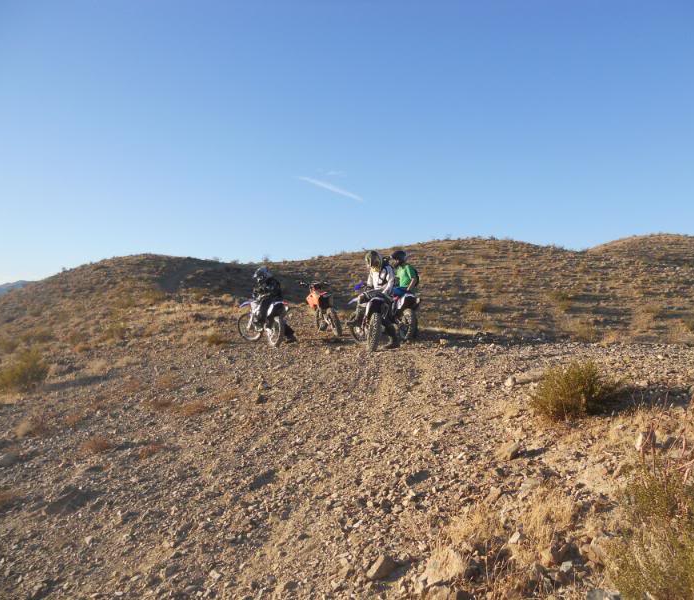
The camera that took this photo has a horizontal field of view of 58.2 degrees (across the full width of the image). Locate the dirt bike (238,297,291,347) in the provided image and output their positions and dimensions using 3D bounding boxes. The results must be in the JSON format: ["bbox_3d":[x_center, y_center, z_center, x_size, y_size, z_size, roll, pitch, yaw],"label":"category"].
[{"bbox_3d":[-1.866,0.390,13.776,0.800,1.200,2.100,0,0,-31],"label":"dirt bike"}]

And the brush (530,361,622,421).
[{"bbox_3d":[2.270,0.894,6.200,0.900,0.580,0.800,0,0,0],"label":"brush"}]

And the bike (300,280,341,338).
[{"bbox_3d":[-0.560,0.180,14.000,0.800,1.200,2.100,-14,5,-19],"label":"bike"}]

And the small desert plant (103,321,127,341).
[{"bbox_3d":[-6.121,0.806,16.500,0.616,0.487,0.571,0,-1,0],"label":"small desert plant"}]

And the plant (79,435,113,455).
[{"bbox_3d":[-2.308,1.332,5.750,0.304,0.170,0.282,0,-1,0],"label":"plant"}]

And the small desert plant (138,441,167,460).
[{"bbox_3d":[-1.668,1.290,5.350,0.249,0.158,0.231,0,-1,0],"label":"small desert plant"}]

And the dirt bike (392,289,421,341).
[{"bbox_3d":[1.003,0.280,13.467,0.800,1.200,2.100,0,0,-24],"label":"dirt bike"}]

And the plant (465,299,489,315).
[{"bbox_3d":[5.019,0.250,24.000,0.895,0.566,0.831,0,-1,0],"label":"plant"}]

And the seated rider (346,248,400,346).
[{"bbox_3d":[0.480,-0.009,11.300,0.850,1.775,0.700,1,-1,-38],"label":"seated rider"}]

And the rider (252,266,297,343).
[{"bbox_3d":[-1.569,0.098,13.600,0.850,1.650,0.750,0,0,25],"label":"rider"}]

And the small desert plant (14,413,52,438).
[{"bbox_3d":[-3.276,1.307,6.500,0.384,0.249,0.356,0,-1,0],"label":"small desert plant"}]

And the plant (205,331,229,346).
[{"bbox_3d":[-2.885,0.858,13.900,0.520,0.350,0.470,0,0,0],"label":"plant"}]

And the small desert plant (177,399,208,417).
[{"bbox_3d":[-1.684,1.171,6.800,0.359,0.180,0.333,0,-1,0],"label":"small desert plant"}]

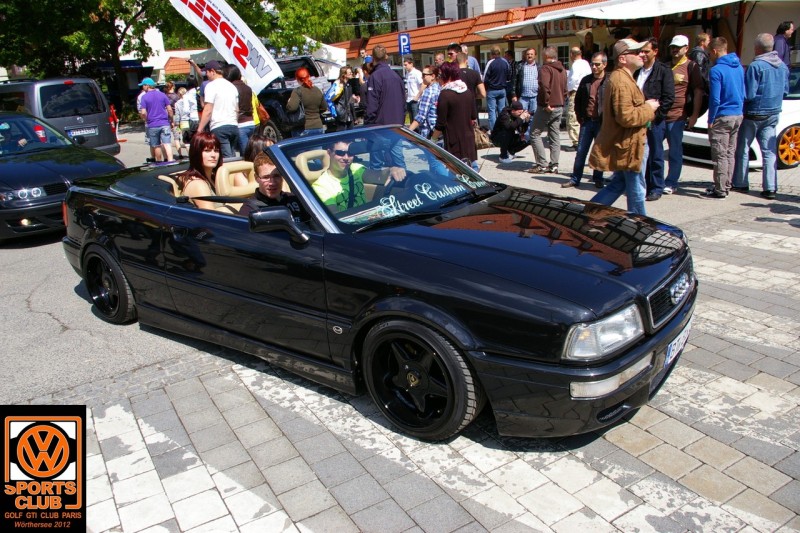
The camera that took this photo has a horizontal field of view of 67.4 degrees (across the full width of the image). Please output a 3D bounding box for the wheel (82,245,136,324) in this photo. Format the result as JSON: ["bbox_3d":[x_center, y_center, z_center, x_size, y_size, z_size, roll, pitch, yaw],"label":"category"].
[{"bbox_3d":[-1.978,0.090,4.233,0.599,0.599,0.210,11,21,35],"label":"wheel"}]

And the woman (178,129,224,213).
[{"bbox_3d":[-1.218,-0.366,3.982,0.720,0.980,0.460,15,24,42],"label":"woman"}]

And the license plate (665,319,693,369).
[{"bbox_3d":[1.293,0.352,2.780,0.030,0.115,0.520,11,21,35],"label":"license plate"}]

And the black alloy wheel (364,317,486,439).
[{"bbox_3d":[0.118,0.488,2.758,0.599,0.599,0.210,11,21,35],"label":"black alloy wheel"}]

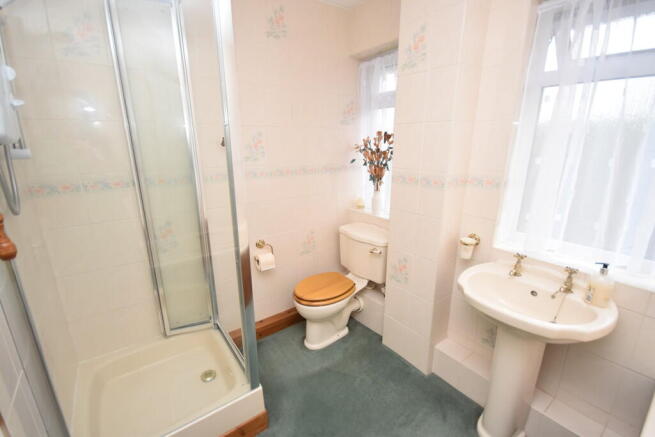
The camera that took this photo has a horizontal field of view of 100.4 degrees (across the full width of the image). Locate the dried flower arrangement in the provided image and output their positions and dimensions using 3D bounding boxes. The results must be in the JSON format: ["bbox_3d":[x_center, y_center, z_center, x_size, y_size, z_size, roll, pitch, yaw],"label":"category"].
[{"bbox_3d":[0.379,-0.467,2.177,0.280,0.470,0.340,-11,18,-35],"label":"dried flower arrangement"}]

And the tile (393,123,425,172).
[{"bbox_3d":[0.465,-0.421,1.600,0.010,0.250,0.205,-11,18,-35],"label":"tile"}]

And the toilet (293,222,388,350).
[{"bbox_3d":[0.067,0.522,2.062,0.700,0.800,0.510,-11,18,-35],"label":"toilet"}]

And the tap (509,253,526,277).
[{"bbox_3d":[0.893,0.226,1.270,0.100,0.105,0.060,-11,18,-35],"label":"tap"}]

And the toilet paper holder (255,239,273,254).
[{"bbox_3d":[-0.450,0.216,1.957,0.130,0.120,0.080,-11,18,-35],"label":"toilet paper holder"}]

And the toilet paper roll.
[{"bbox_3d":[-0.440,0.308,1.950,0.105,0.112,0.112,-11,18,-35],"label":"toilet paper roll"}]

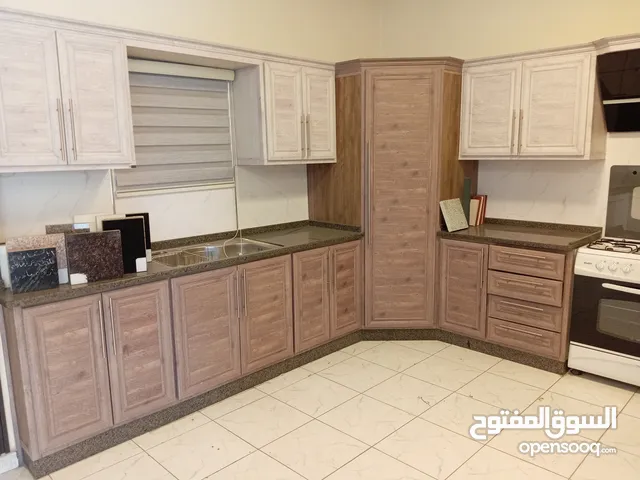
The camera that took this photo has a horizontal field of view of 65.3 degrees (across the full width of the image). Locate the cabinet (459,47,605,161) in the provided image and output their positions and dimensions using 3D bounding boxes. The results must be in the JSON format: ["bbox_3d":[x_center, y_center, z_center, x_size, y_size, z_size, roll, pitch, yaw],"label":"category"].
[{"bbox_3d":[1.512,-0.909,3.575,0.924,0.659,0.322,8,13,44],"label":"cabinet"}]

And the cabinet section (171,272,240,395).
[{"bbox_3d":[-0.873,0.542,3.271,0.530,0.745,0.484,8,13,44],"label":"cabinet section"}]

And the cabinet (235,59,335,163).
[{"bbox_3d":[-0.239,-0.892,3.648,0.321,0.659,0.690,8,13,44],"label":"cabinet"}]

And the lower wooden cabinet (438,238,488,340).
[{"bbox_3d":[1.256,0.319,3.870,0.388,0.690,0.590,8,13,44],"label":"lower wooden cabinet"}]

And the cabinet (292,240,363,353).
[{"bbox_3d":[-0.136,0.360,3.761,0.574,0.690,0.698,8,13,44],"label":"cabinet"}]

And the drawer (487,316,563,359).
[{"bbox_3d":[1.533,0.630,3.555,0.504,0.164,0.460,8,13,44],"label":"drawer"}]

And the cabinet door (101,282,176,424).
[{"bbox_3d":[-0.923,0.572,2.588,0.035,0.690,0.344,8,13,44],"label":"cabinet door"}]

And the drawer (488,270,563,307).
[{"bbox_3d":[1.528,0.289,3.498,0.504,0.164,0.460,8,13,44],"label":"drawer"}]

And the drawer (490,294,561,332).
[{"bbox_3d":[1.530,0.460,3.527,0.504,0.164,0.460,8,13,44],"label":"drawer"}]

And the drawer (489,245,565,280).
[{"bbox_3d":[1.525,0.119,3.469,0.504,0.164,0.460,8,13,44],"label":"drawer"}]

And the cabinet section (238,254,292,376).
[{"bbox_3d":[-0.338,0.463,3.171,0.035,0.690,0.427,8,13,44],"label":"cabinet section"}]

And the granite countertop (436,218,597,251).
[{"bbox_3d":[1.429,-0.047,3.614,0.914,0.110,0.608,8,13,44],"label":"granite countertop"}]

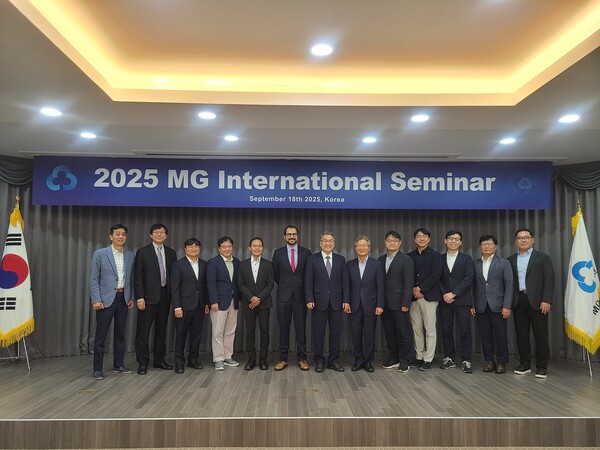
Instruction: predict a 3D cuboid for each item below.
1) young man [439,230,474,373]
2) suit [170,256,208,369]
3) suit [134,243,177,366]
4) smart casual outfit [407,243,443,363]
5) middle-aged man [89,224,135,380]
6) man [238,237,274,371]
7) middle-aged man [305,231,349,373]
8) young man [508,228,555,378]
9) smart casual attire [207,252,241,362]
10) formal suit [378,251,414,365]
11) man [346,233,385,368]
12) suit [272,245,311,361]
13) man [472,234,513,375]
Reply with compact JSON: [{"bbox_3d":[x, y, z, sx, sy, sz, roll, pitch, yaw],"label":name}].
[{"bbox_3d":[1.998,0.939,5.758,0.500,1.744,0.340,-4,-7,40],"label":"young man"},{"bbox_3d":[-1.391,1.077,5.675,0.500,1.344,0.300,5,-7,-42],"label":"suit"},{"bbox_3d":[-1.801,0.983,5.619,0.530,1.517,0.310,5,-7,-40],"label":"suit"},{"bbox_3d":[1.630,1.032,5.855,0.480,1.493,0.290,-3,-6,36],"label":"smart casual outfit"},{"bbox_3d":[-2.252,0.875,5.390,0.520,1.768,0.360,5,-7,-42],"label":"middle-aged man"},{"bbox_3d":[-0.555,0.972,5.751,0.490,1.654,0.320,1,-5,-6],"label":"man"},{"bbox_3d":[0.334,0.942,5.676,0.530,1.708,0.330,0,-5,4],"label":"middle-aged man"},{"bbox_3d":[2.833,0.921,5.518,0.540,1.744,0.360,-4,-7,37],"label":"young man"},{"bbox_3d":[-0.990,1.077,5.833,0.480,1.375,0.300,4,-7,-38],"label":"smart casual attire"},{"bbox_3d":[1.210,1.023,5.684,0.480,1.402,0.300,-3,-6,30],"label":"formal suit"},{"bbox_3d":[0.813,0.959,5.593,0.510,1.659,0.340,-1,-5,16],"label":"man"},{"bbox_3d":[-0.108,0.965,5.716,0.500,1.436,0.300,0,-5,-4],"label":"suit"},{"bbox_3d":[2.425,0.965,5.650,0.500,1.677,0.320,-3,-6,30],"label":"man"}]

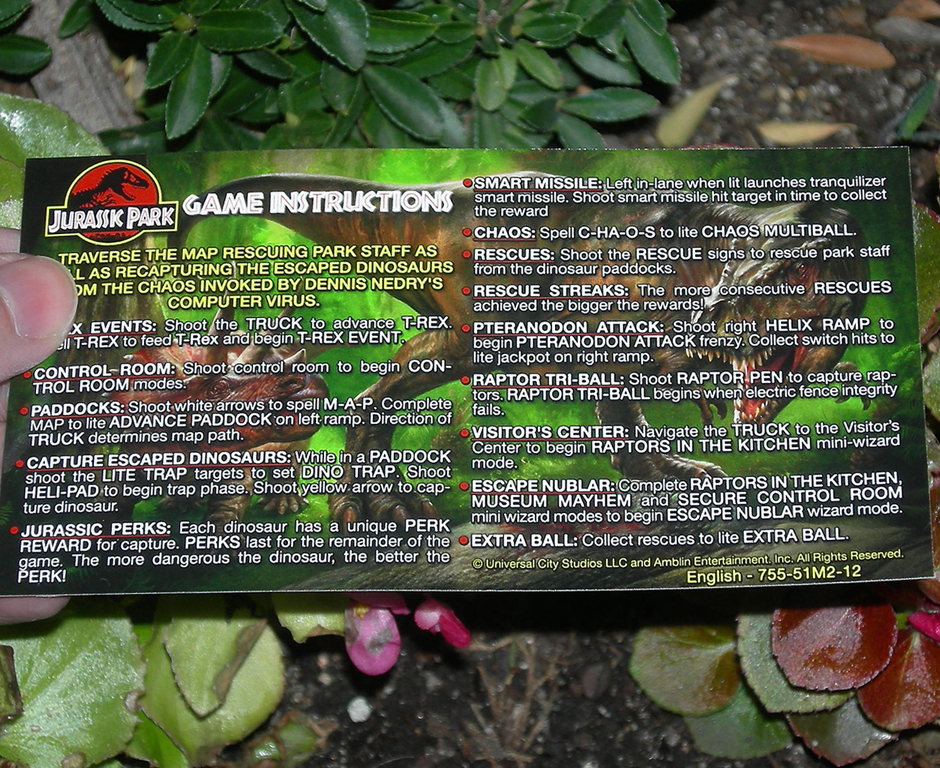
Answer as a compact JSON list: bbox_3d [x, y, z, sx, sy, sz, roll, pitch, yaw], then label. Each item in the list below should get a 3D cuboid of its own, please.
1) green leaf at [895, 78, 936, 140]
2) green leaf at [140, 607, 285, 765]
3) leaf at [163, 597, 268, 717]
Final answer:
[{"bbox_3d":[0.097,-0.059,0.545,0.005,0.004,0.017,24,60,7],"label":"green leaf"},{"bbox_3d":[-0.047,0.054,0.466,0.028,0.008,0.035,3,72,-5],"label":"green leaf"},{"bbox_3d":[-0.046,0.047,0.455,0.021,0.007,0.028,13,73,1],"label":"leaf"}]

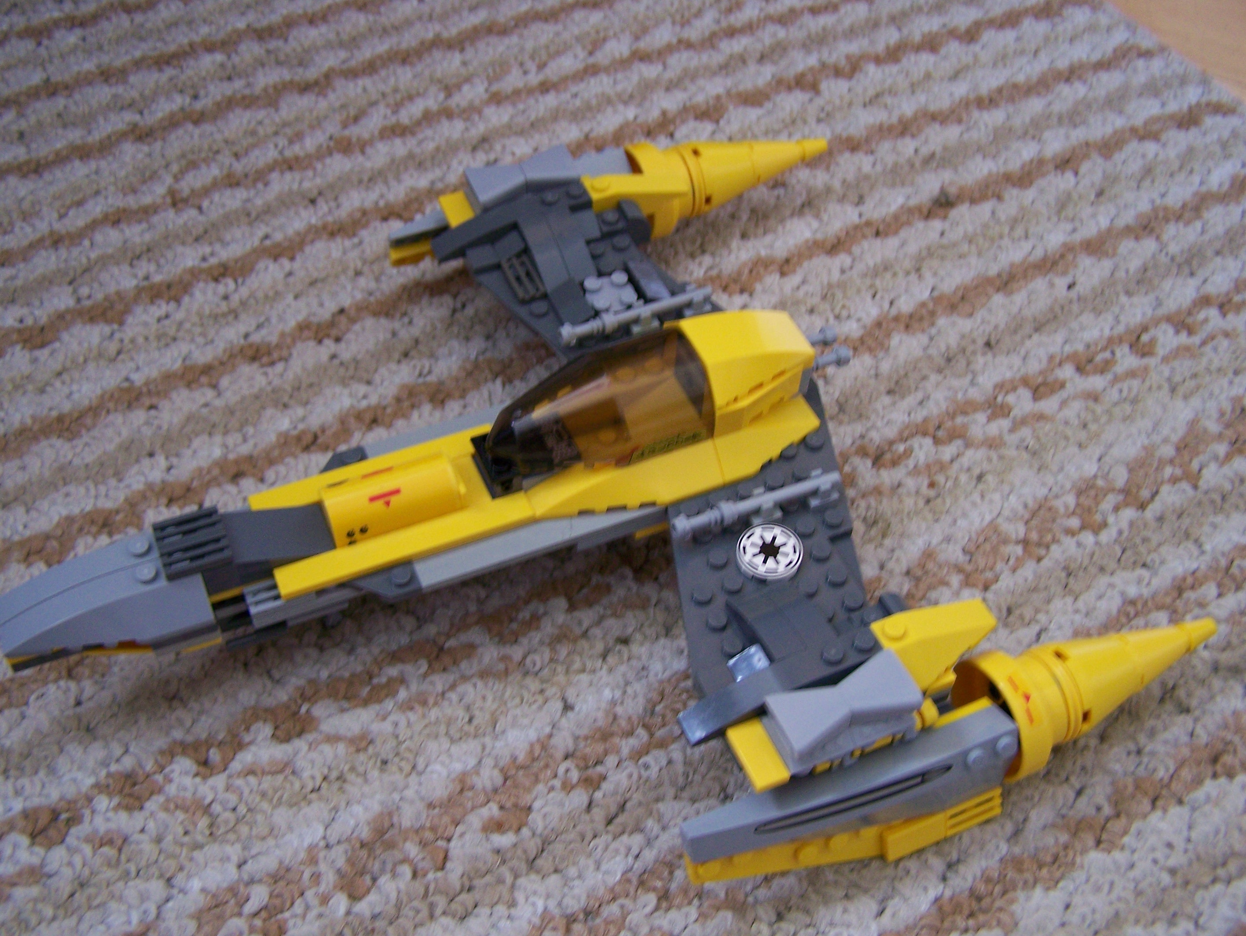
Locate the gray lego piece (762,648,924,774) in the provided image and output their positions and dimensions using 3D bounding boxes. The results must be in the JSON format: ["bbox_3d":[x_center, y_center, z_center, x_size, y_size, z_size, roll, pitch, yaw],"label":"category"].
[{"bbox_3d":[0.048,0.053,0.297,0.032,0.009,0.016,-18,53,-15],"label":"gray lego piece"}]

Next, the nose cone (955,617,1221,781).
[{"bbox_3d":[0.117,0.049,0.332,0.067,0.032,0.032,-18,53,-15],"label":"nose cone"}]

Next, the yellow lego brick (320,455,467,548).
[{"bbox_3d":[-0.057,0.006,0.337,0.032,0.013,0.016,-18,53,-15],"label":"yellow lego brick"}]

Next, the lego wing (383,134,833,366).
[{"bbox_3d":[0.013,-0.065,0.416,0.150,0.042,0.098,-18,53,-15],"label":"lego wing"}]

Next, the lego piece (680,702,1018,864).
[{"bbox_3d":[0.050,0.074,0.308,0.080,0.023,0.011,-18,53,-15],"label":"lego piece"}]

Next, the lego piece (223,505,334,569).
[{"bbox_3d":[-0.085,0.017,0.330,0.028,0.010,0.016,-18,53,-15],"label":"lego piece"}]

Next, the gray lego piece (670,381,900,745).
[{"bbox_3d":[0.037,0.021,0.334,0.082,0.015,0.083,-18,53,-15],"label":"gray lego piece"}]

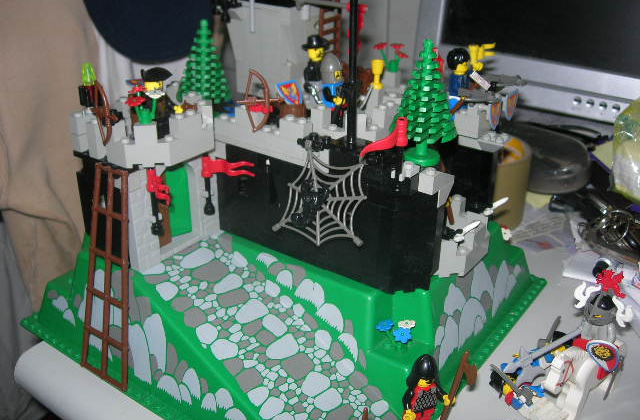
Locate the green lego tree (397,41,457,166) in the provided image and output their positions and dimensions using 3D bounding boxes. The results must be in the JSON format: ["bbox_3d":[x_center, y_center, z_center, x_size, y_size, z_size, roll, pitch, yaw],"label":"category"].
[{"bbox_3d":[0.056,-0.056,0.362,0.036,0.065,0.036,0,26,0],"label":"green lego tree"}]

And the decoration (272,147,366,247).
[{"bbox_3d":[-0.002,-0.006,0.376,0.057,0.060,0.007,11,28,21],"label":"decoration"}]

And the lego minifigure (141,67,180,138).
[{"bbox_3d":[-0.095,-0.062,0.419,0.016,0.043,0.025,19,32,34],"label":"lego minifigure"}]

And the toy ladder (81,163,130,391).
[{"bbox_3d":[-0.117,0.037,0.389,0.041,0.127,0.004,17,18,34],"label":"toy ladder"}]

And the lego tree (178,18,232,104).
[{"bbox_3d":[-0.070,-0.086,0.438,0.036,0.065,0.036,0,26,0],"label":"lego tree"}]

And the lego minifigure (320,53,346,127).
[{"bbox_3d":[0.008,-0.070,0.413,0.017,0.043,0.025,21,33,36],"label":"lego minifigure"}]

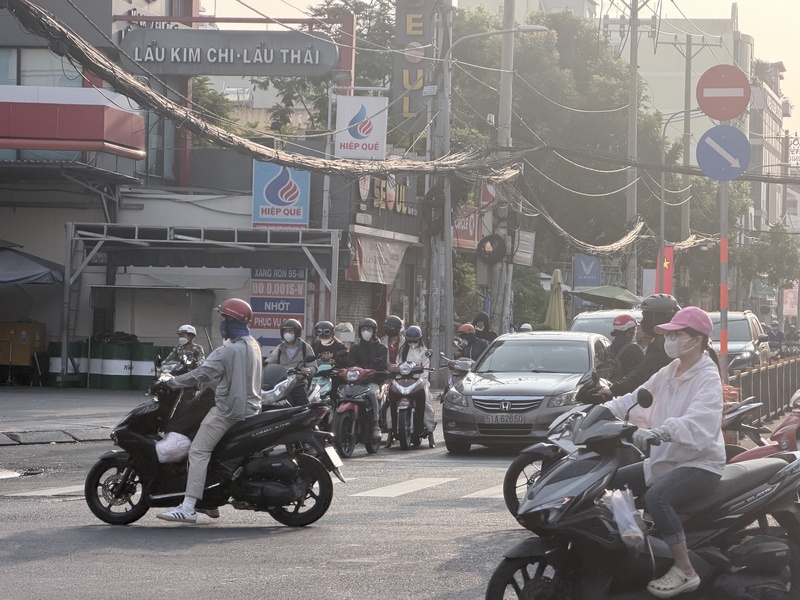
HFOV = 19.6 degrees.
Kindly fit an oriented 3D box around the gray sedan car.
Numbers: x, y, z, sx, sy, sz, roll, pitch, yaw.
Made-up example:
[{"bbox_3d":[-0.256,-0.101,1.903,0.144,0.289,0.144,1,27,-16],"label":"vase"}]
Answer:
[{"bbox_3d":[1.870,1.130,29.200,1.850,1.470,4.920,0,-1,14],"label":"gray sedan car"}]

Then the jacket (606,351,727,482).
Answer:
[{"bbox_3d":[1.105,0.495,9.600,0.440,0.560,0.490,1,-1,-33],"label":"jacket"}]

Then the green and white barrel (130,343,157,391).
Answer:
[{"bbox_3d":[-4.925,1.272,44.000,0.590,0.890,0.590,0,-1,0],"label":"green and white barrel"}]

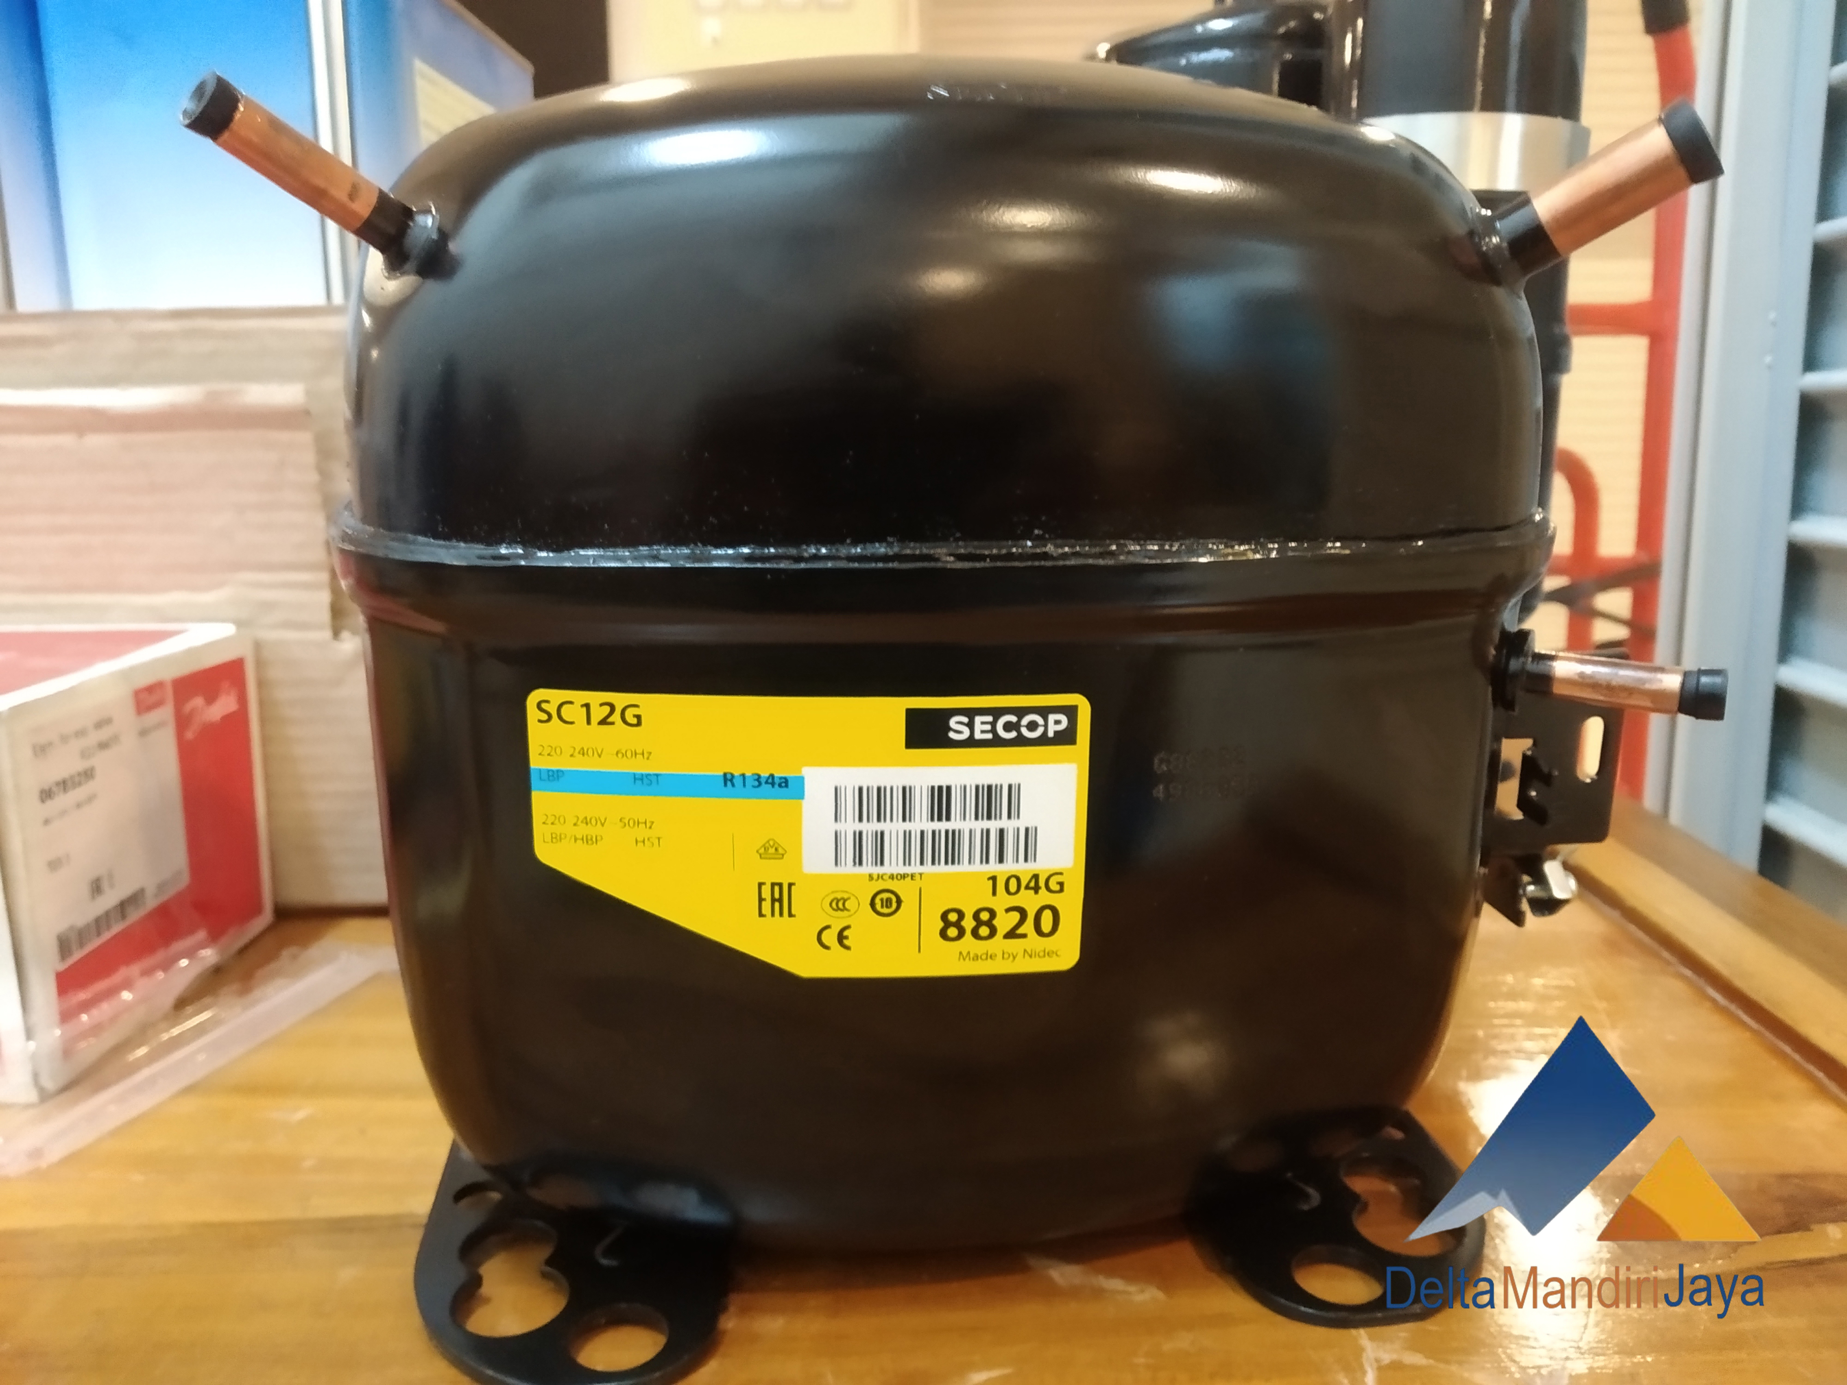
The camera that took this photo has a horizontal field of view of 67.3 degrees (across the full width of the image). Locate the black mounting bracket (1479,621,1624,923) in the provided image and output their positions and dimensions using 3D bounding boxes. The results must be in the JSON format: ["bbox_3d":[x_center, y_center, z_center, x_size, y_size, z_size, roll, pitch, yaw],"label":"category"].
[{"bbox_3d":[0.119,0.018,0.283,0.028,0.056,0.028,-2,13,-7],"label":"black mounting bracket"}]

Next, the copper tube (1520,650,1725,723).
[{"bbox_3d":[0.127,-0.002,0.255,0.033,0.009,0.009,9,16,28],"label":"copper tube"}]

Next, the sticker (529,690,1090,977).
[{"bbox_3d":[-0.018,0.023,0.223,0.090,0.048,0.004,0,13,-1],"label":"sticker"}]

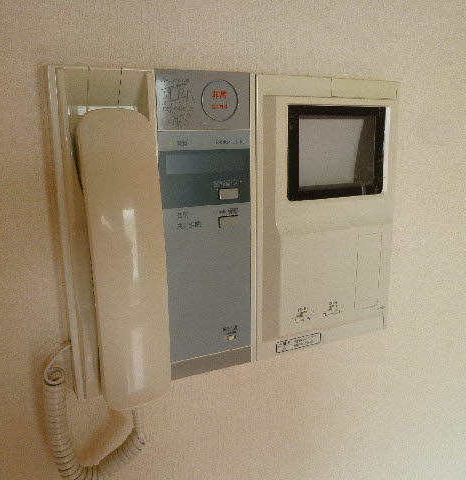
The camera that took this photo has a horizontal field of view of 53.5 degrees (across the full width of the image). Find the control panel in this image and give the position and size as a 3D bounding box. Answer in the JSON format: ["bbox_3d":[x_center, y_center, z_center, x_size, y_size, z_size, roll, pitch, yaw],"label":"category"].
[{"bbox_3d":[-0.024,-0.009,0.378,0.076,0.242,0.024,-6,13,-24],"label":"control panel"}]

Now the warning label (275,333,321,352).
[{"bbox_3d":[0.061,0.095,0.427,0.049,0.010,0.002,-6,13,-24],"label":"warning label"}]

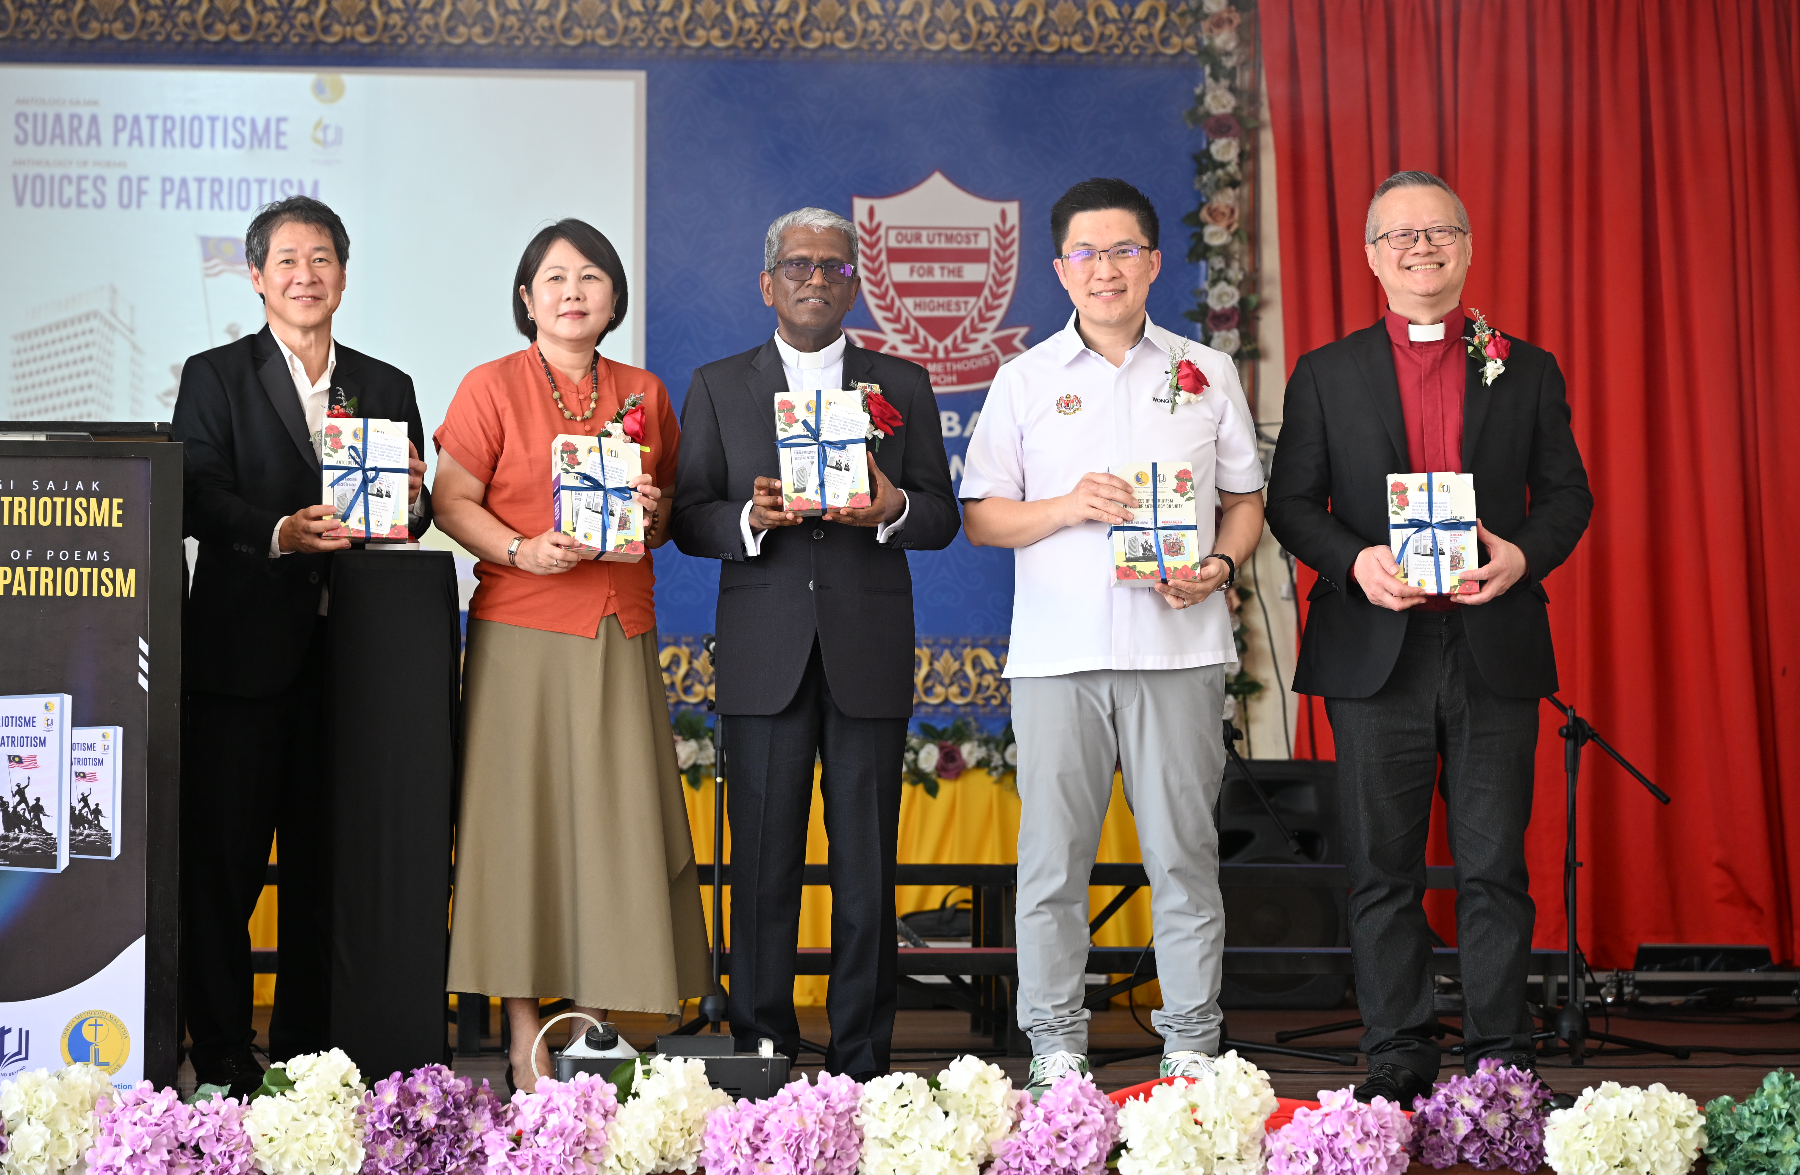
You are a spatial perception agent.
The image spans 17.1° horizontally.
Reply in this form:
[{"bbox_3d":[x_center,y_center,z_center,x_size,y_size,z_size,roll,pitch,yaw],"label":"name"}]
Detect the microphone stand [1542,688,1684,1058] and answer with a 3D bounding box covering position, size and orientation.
[{"bbox_3d":[1.329,0.532,12.000,0.500,0.840,0.420,0,-2,0],"label":"microphone stand"}]

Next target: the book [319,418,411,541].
[{"bbox_3d":[-0.919,-0.186,10.320,0.148,0.210,0.045,1,-8,-2],"label":"book"}]

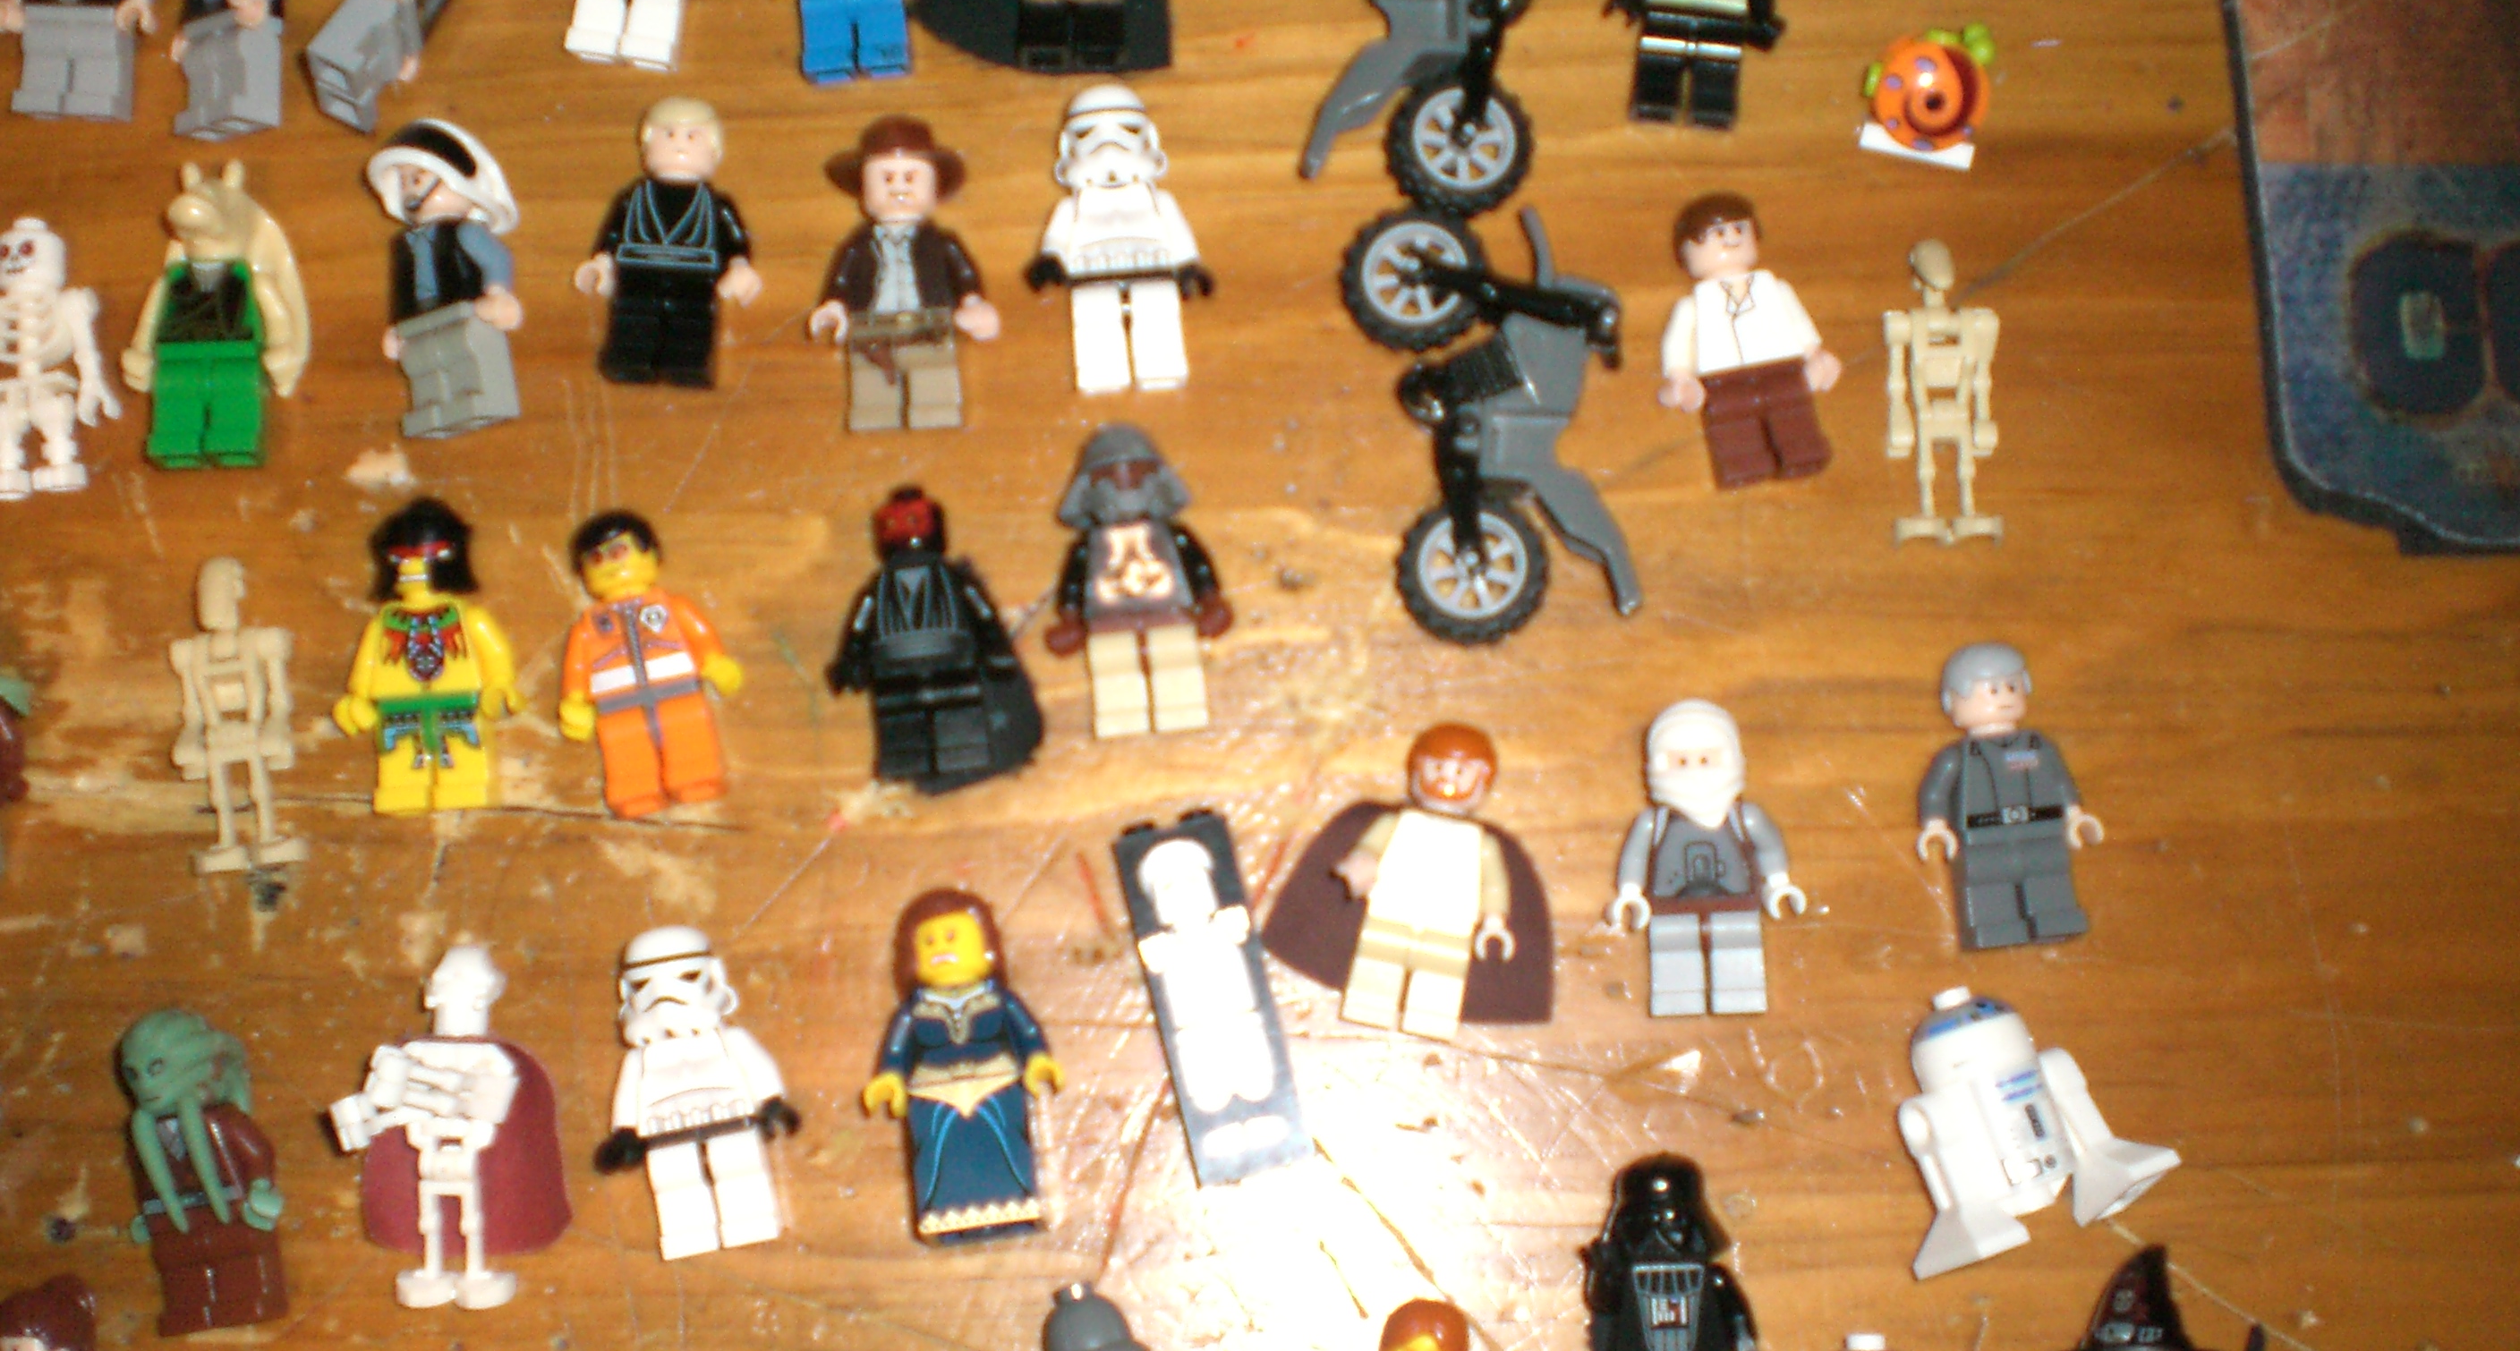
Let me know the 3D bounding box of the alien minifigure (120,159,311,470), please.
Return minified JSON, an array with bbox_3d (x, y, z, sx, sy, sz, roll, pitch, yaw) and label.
[{"bbox_3d":[-0.151,-0.052,0.398,0.028,0.015,0.045,-2,84,-7],"label":"alien minifigure"}]

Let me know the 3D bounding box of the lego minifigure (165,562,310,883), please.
[{"bbox_3d":[-0.145,0.005,0.391,0.019,0.011,0.044,-9,82,0],"label":"lego minifigure"}]

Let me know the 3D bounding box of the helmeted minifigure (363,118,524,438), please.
[{"bbox_3d":[-0.116,-0.057,0.398,0.023,0.016,0.046,-12,85,32],"label":"helmeted minifigure"}]

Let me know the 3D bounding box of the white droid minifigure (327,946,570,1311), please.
[{"bbox_3d":[-0.108,0.060,0.366,0.032,0.014,0.048,-1,82,0],"label":"white droid minifigure"}]

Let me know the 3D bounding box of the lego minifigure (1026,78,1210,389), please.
[{"bbox_3d":[-0.020,-0.061,0.390,0.026,0.015,0.043,-5,86,-1],"label":"lego minifigure"}]

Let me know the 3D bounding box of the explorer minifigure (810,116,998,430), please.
[{"bbox_3d":[-0.051,-0.058,0.396,0.027,0.018,0.046,-4,88,-2],"label":"explorer minifigure"}]

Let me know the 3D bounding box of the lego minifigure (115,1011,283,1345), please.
[{"bbox_3d":[-0.140,0.065,0.366,0.022,0.016,0.042,-17,88,7],"label":"lego minifigure"}]

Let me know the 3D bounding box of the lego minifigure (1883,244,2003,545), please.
[{"bbox_3d":[0.097,-0.041,0.394,0.017,0.011,0.044,-1,82,1],"label":"lego minifigure"}]

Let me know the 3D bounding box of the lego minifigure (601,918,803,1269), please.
[{"bbox_3d":[-0.075,0.055,0.368,0.026,0.015,0.043,-12,86,-2],"label":"lego minifigure"}]

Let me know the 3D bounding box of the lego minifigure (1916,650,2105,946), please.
[{"bbox_3d":[0.103,0.016,0.384,0.025,0.013,0.042,-5,84,-6],"label":"lego minifigure"}]

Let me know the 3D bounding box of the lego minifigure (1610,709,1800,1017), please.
[{"bbox_3d":[0.060,0.025,0.374,0.027,0.013,0.043,-1,86,0],"label":"lego minifigure"}]

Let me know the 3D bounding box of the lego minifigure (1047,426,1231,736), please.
[{"bbox_3d":[-0.017,-0.013,0.377,0.025,0.014,0.043,-5,85,-1],"label":"lego minifigure"}]

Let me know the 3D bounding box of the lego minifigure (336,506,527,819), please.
[{"bbox_3d":[-0.113,-0.003,0.376,0.026,0.013,0.043,-5,85,-1],"label":"lego minifigure"}]

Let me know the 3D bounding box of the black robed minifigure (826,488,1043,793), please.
[{"bbox_3d":[-0.044,-0.005,0.380,0.028,0.014,0.041,-7,84,-1],"label":"black robed minifigure"}]

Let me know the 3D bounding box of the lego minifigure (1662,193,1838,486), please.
[{"bbox_3d":[0.069,-0.048,0.395,0.026,0.013,0.043,-8,84,-2],"label":"lego minifigure"}]

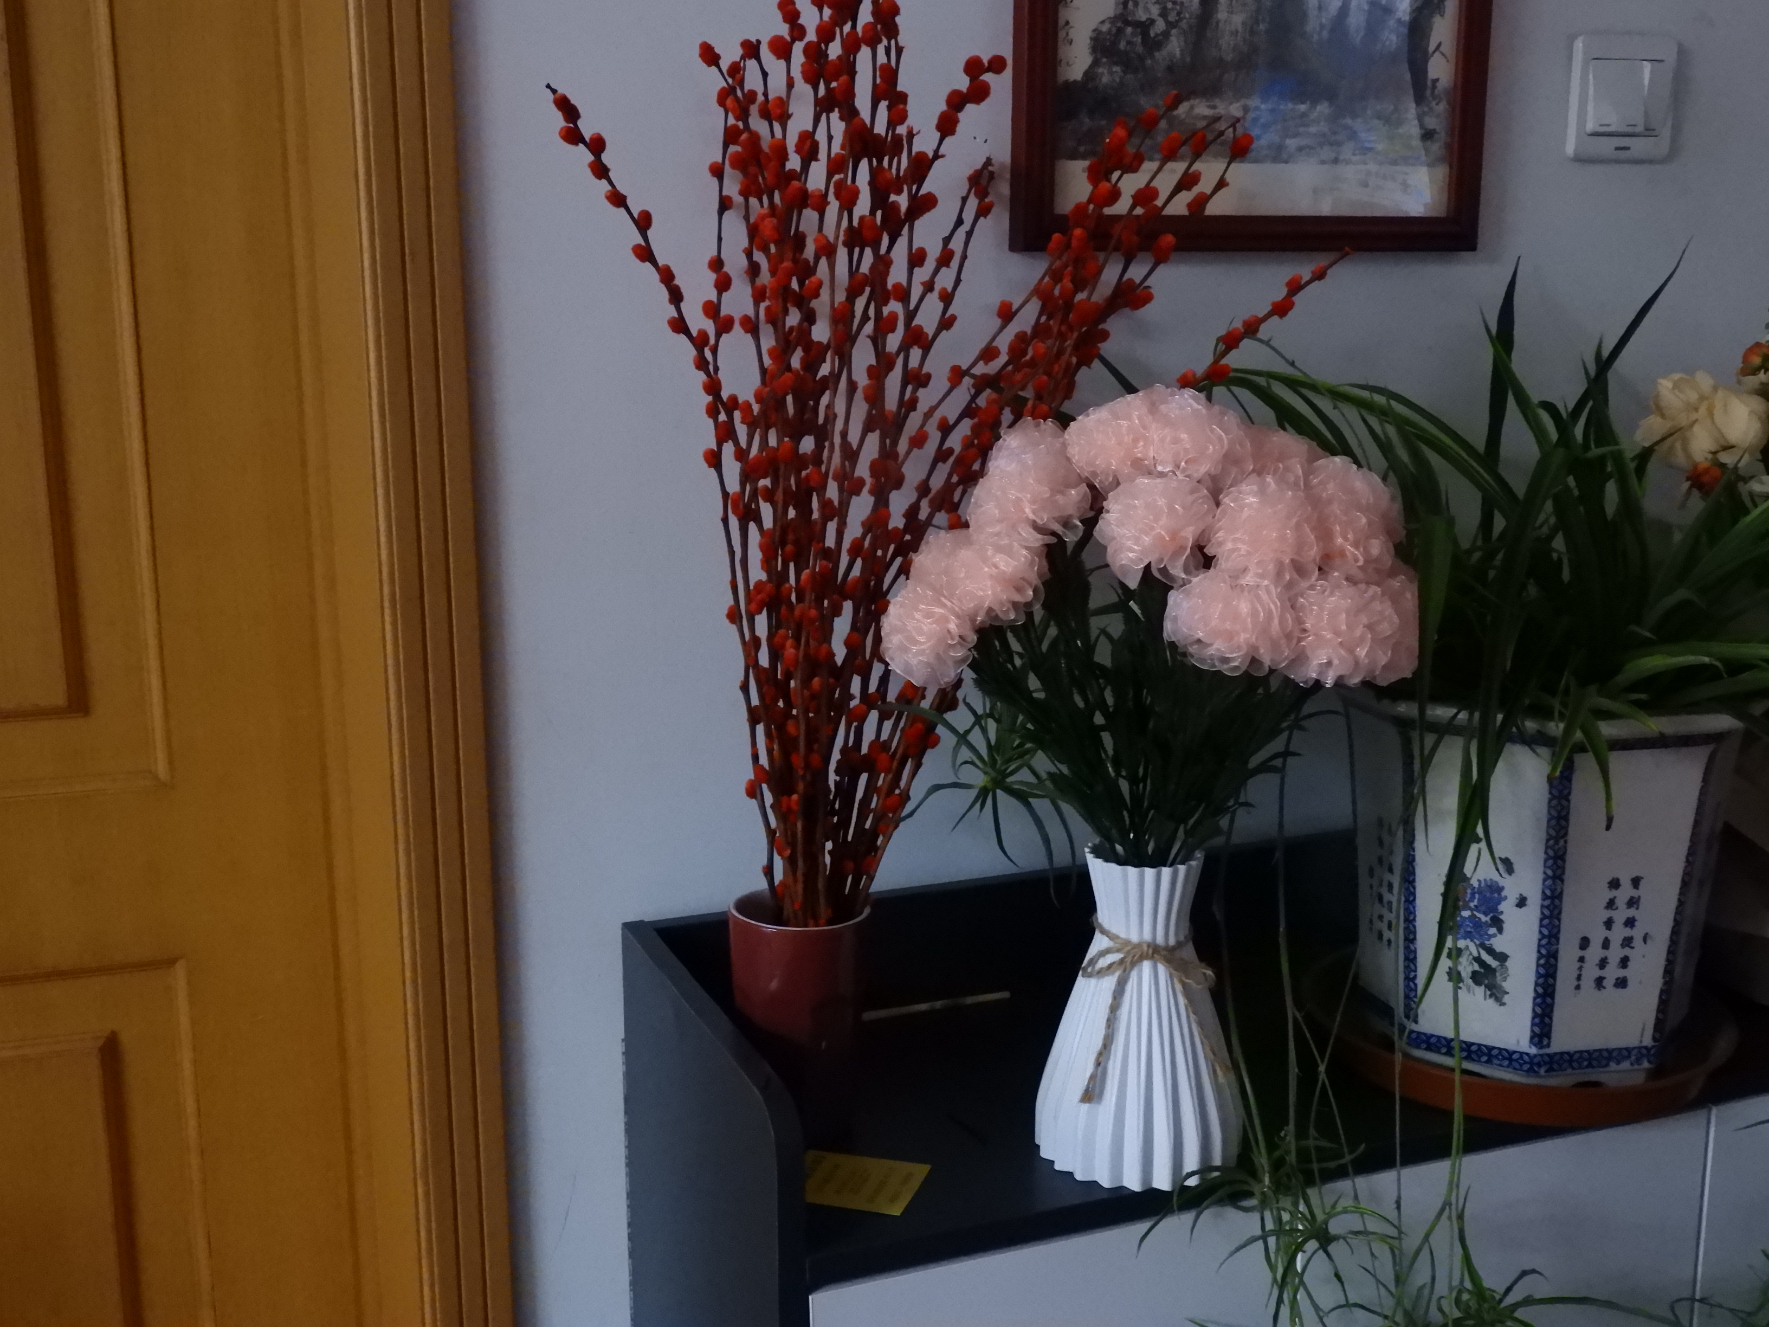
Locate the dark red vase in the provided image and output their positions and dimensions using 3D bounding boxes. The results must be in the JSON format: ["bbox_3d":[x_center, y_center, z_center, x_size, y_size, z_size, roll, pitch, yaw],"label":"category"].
[{"bbox_3d":[-0.048,0.201,1.199,0.083,0.117,0.083,-1,10,0],"label":"dark red vase"}]

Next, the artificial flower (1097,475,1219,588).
[{"bbox_3d":[0.137,-0.068,1.025,0.062,0.057,0.060,1,10,8],"label":"artificial flower"}]

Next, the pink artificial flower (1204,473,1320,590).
[{"bbox_3d":[0.189,-0.066,1.025,0.061,0.059,0.060,1,11,10],"label":"pink artificial flower"}]

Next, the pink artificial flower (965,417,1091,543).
[{"bbox_3d":[0.076,-0.096,1.070,0.063,0.063,0.062,2,11,15],"label":"pink artificial flower"}]

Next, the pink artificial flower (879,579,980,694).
[{"bbox_3d":[0.023,-0.015,1.065,0.056,0.058,0.056,-1,10,0],"label":"pink artificial flower"}]

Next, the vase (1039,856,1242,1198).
[{"bbox_3d":[0.141,0.187,1.123,0.112,0.168,0.112,-1,10,0],"label":"vase"}]

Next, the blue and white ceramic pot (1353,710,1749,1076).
[{"bbox_3d":[0.406,0.123,1.276,0.246,0.217,0.246,7,13,35],"label":"blue and white ceramic pot"}]

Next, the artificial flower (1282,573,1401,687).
[{"bbox_3d":[0.229,-0.017,1.025,0.061,0.058,0.060,0,10,2],"label":"artificial flower"}]

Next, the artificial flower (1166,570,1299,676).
[{"bbox_3d":[0.170,-0.020,1.005,0.066,0.055,0.062,1,10,10],"label":"artificial flower"}]

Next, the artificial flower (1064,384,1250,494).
[{"bbox_3d":[0.141,-0.117,1.065,0.094,0.056,0.065,1,10,7],"label":"artificial flower"}]

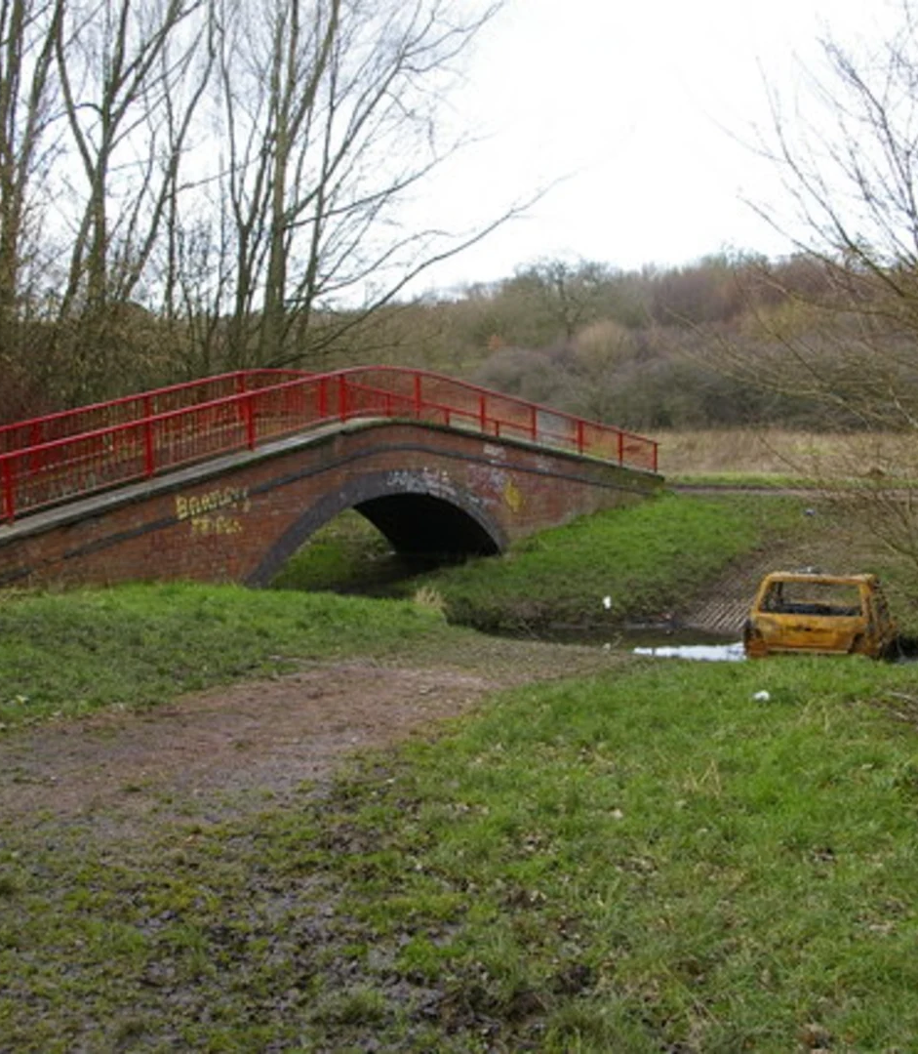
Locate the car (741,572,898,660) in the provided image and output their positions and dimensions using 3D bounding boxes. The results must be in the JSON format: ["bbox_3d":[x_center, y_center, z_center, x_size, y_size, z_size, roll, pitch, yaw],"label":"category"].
[{"bbox_3d":[5.071,1.240,18.722,1.600,1.330,3.650,1,1,21],"label":"car"}]

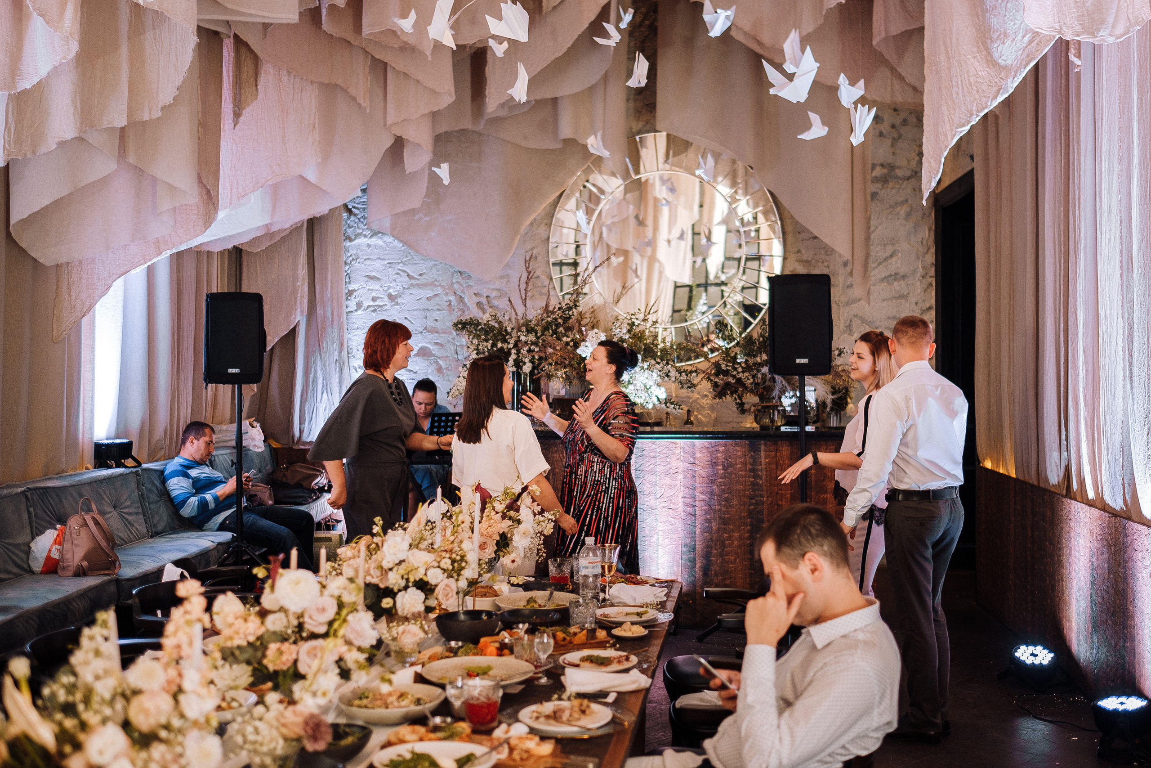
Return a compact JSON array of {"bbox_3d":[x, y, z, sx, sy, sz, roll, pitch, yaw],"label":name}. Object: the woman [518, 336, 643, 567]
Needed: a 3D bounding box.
[{"bbox_3d":[0.043,0.618,5.669,0.560,1.660,0.480,-1,2,-35],"label":"woman"}]

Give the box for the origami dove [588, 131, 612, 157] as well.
[{"bbox_3d":[0.129,-1.316,6.150,0.140,0.140,0.125,0,1,-22],"label":"origami dove"}]

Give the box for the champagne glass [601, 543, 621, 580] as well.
[{"bbox_3d":[0.113,0.644,3.779,0.080,0.200,0.080,0,2,0],"label":"champagne glass"}]

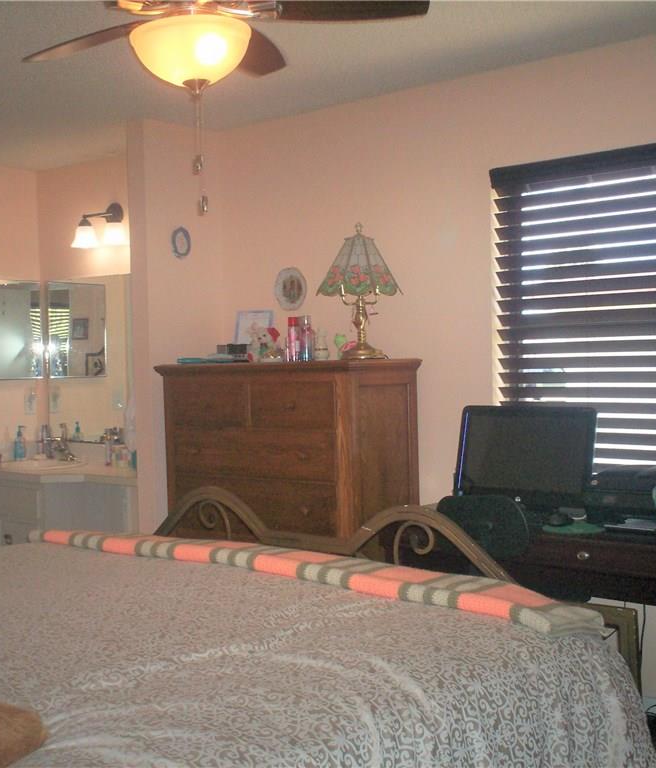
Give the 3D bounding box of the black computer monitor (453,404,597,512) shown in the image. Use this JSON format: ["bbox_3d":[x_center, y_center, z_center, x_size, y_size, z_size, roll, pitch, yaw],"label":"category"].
[{"bbox_3d":[0.720,0.259,3.873,0.540,0.360,0.080,0,-17,41],"label":"black computer monitor"}]

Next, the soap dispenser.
[{"bbox_3d":[-1.716,0.330,5.939,0.058,0.192,0.060,-2,2,0],"label":"soap dispenser"}]

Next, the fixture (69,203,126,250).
[{"bbox_3d":[-1.199,-0.853,5.658,0.410,0.240,0.185,0,2,41],"label":"fixture"}]

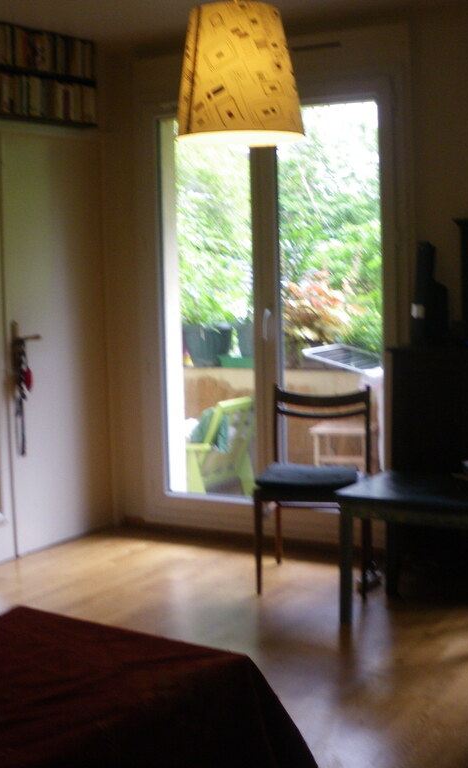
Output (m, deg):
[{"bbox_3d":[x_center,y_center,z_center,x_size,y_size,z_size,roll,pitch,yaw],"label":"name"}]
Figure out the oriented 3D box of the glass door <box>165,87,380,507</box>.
[{"bbox_3d":[0.150,-0.373,5.239,1.250,1.960,0.090,2,7,30],"label":"glass door"}]

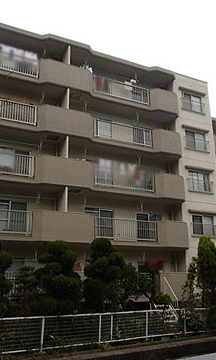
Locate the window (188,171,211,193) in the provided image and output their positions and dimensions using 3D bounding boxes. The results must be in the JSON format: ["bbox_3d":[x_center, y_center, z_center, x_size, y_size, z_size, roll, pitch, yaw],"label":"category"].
[{"bbox_3d":[5.553,0.127,21.082,1.600,1.160,0.150,7,-19,-24],"label":"window"}]

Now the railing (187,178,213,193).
[{"bbox_3d":[5.573,0.405,20.848,1.970,0.750,0.180,7,-19,-24],"label":"railing"}]

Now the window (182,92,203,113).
[{"bbox_3d":[5.502,-5.031,22.683,1.600,1.160,0.150,7,-19,-24],"label":"window"}]

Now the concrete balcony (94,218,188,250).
[{"bbox_3d":[1.591,2.911,18.525,5.598,1.380,1.350,7,-19,-24],"label":"concrete balcony"}]

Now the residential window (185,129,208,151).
[{"bbox_3d":[5.527,-2.452,21.883,1.600,1.160,0.150,7,-19,-24],"label":"residential window"}]

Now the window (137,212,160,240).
[{"bbox_3d":[2.394,2.830,19.791,1.730,1.830,0.120,7,-19,-24],"label":"window"}]

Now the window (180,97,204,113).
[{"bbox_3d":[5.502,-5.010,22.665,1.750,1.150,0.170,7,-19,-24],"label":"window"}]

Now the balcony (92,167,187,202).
[{"bbox_3d":[1.566,0.333,19.325,5.598,1.380,1.350,7,-19,-24],"label":"balcony"}]

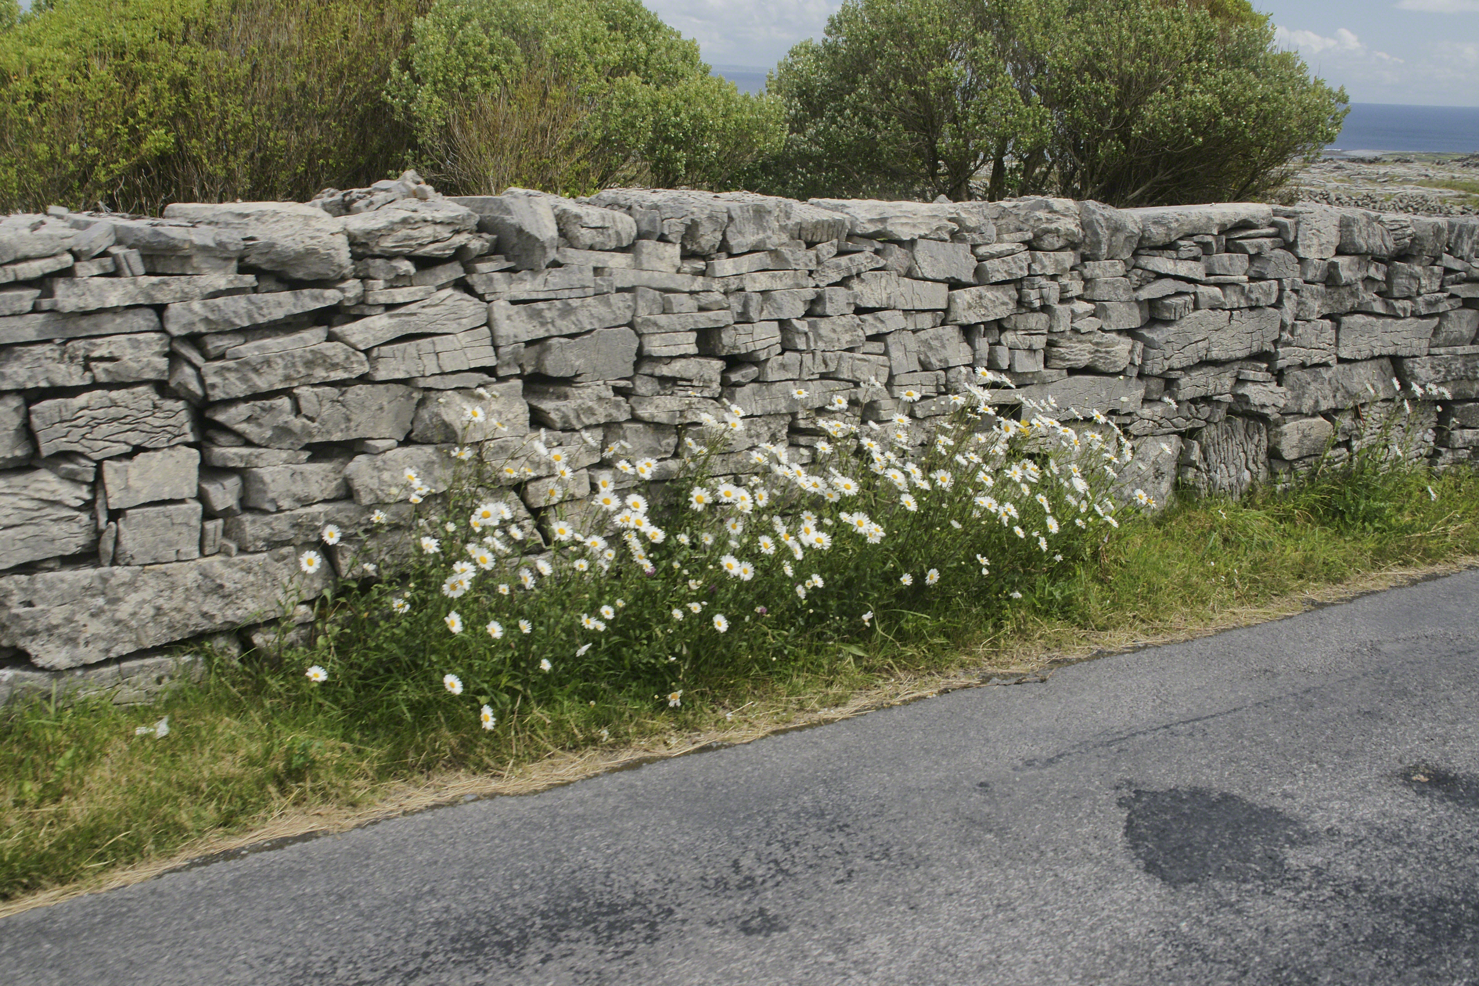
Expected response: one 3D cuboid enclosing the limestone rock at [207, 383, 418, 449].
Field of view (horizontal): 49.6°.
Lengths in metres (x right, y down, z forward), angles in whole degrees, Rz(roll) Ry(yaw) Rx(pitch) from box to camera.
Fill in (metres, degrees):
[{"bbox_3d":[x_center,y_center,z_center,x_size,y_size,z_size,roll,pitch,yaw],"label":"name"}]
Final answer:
[{"bbox_3d":[-1.214,-0.236,4.436,0.570,0.167,0.280,-8,18,-35],"label":"limestone rock"}]

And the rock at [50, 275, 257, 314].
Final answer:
[{"bbox_3d":[-1.466,-0.517,3.947,0.478,0.079,0.270,-10,19,-33],"label":"rock"}]

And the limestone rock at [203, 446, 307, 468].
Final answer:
[{"bbox_3d":[-1.170,-0.103,3.759,0.250,0.050,0.200,-7,17,-38],"label":"limestone rock"}]

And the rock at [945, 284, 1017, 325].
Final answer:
[{"bbox_3d":[0.762,-0.652,5.458,0.313,0.111,0.220,-13,21,-32],"label":"rock"}]

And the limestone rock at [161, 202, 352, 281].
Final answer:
[{"bbox_3d":[-1.319,-0.683,4.337,0.430,0.165,0.420,-8,18,-35],"label":"limestone rock"}]

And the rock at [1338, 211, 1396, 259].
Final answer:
[{"bbox_3d":[2.459,-1.066,6.555,0.320,0.165,0.280,-9,19,-38],"label":"rock"}]

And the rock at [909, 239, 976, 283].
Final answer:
[{"bbox_3d":[0.565,-0.741,5.030,0.260,0.125,0.220,-4,16,-39],"label":"rock"}]

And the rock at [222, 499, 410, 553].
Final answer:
[{"bbox_3d":[-1.230,0.057,4.490,0.532,0.117,0.270,-8,18,-35],"label":"rock"}]

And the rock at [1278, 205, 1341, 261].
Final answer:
[{"bbox_3d":[2.358,-1.125,6.877,0.310,0.195,0.300,-8,18,-35],"label":"rock"}]

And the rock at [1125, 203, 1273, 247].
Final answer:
[{"bbox_3d":[1.591,-0.984,5.868,0.800,0.125,0.300,-11,20,-37],"label":"rock"}]

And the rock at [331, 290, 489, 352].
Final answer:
[{"bbox_3d":[-0.939,-0.487,4.337,0.439,0.118,0.280,-17,23,-31],"label":"rock"}]

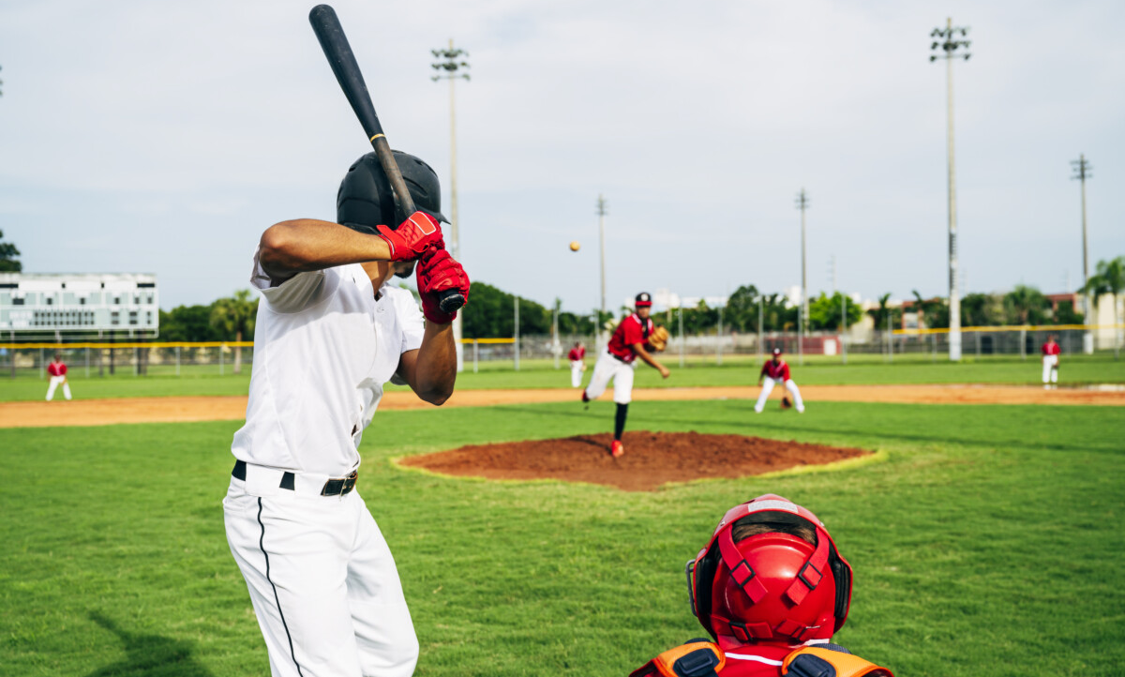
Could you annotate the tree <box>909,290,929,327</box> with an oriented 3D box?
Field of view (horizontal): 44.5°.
[{"bbox_3d":[37.619,-1.874,145.000,2.200,6.435,2.200,-1,0,15],"label":"tree"}]

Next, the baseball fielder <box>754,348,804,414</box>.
[{"bbox_3d":[4.262,0.838,27.000,0.960,1.250,0.800,-1,-1,7],"label":"baseball fielder"}]

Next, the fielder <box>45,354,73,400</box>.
[{"bbox_3d":[-17.152,1.324,46.800,0.840,1.580,0.580,-1,-1,-16],"label":"fielder"}]

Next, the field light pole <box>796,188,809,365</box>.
[{"bbox_3d":[29.616,-8.432,170.000,1.700,20.112,1.000,-1,0,10],"label":"field light pole"}]

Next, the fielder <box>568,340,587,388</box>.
[{"bbox_3d":[0.548,0.942,49.500,0.620,1.681,0.420,-1,0,1],"label":"fielder"}]

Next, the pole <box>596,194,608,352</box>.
[{"bbox_3d":[5.458,-8.469,184.000,1.800,21.800,1.500,-1,-1,0],"label":"pole"}]

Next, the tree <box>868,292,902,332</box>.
[{"bbox_3d":[33.961,-1.532,145.000,3.700,6.600,3.700,-1,-1,0],"label":"tree"}]

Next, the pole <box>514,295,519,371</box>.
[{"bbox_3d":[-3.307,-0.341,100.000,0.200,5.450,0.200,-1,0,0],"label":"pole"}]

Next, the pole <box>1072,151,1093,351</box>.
[{"bbox_3d":[57.297,-9.318,151.000,2.200,22.000,1.600,-1,-1,17],"label":"pole"}]

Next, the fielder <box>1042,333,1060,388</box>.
[{"bbox_3d":[15.112,0.713,42.500,0.580,1.716,0.400,-1,0,20],"label":"fielder"}]

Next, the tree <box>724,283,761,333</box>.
[{"bbox_3d":[22.850,-2.540,175.000,4.534,8.642,4.800,-1,0,7],"label":"tree"}]

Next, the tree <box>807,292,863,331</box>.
[{"bbox_3d":[34.664,-2.181,175.000,7.159,7.451,6.500,-1,0,11],"label":"tree"}]

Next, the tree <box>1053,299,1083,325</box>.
[{"bbox_3d":[52.604,-1.316,143.000,3.100,5.400,3.100,-1,-1,0],"label":"tree"}]

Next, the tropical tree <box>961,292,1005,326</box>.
[{"bbox_3d":[41.284,-1.658,135.000,4.418,5.796,4.400,-1,0,17],"label":"tropical tree"}]

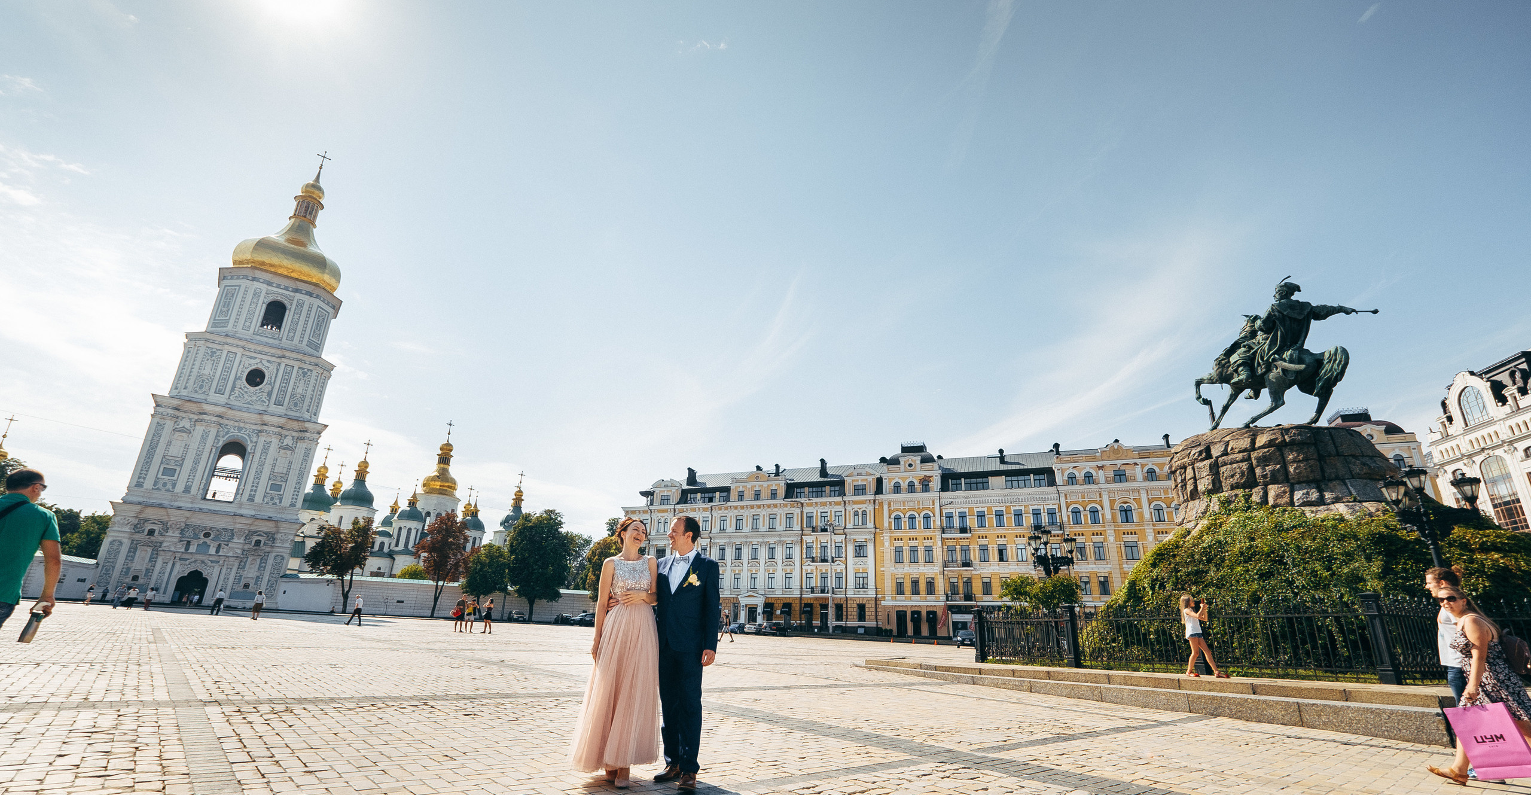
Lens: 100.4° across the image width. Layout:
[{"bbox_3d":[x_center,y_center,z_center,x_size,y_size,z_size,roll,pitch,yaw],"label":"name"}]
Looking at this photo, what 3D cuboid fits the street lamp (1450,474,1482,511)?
[{"bbox_3d":[13.028,1.745,11.831,0.420,0.640,0.420,18,-25,-39],"label":"street lamp"}]

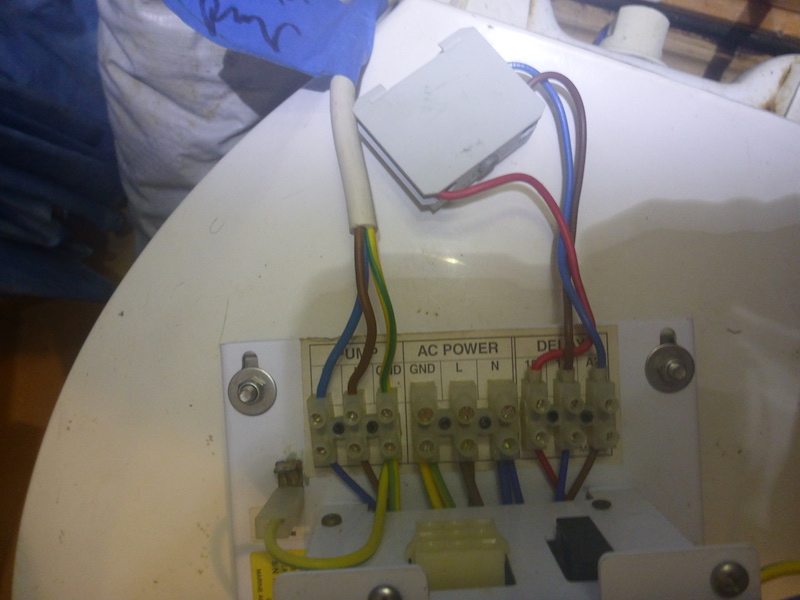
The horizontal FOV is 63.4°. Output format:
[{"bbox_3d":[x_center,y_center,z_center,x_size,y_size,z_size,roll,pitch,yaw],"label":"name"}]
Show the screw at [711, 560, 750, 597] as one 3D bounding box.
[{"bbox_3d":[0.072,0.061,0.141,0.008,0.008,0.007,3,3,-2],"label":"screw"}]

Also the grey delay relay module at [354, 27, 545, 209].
[{"bbox_3d":[0.015,-0.054,0.196,0.045,0.033,0.017,-38,-7,-7],"label":"grey delay relay module"}]

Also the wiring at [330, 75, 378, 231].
[{"bbox_3d":[-0.014,-0.044,0.194,0.009,0.050,0.009,-8,-14,0],"label":"wiring"}]

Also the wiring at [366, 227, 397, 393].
[{"bbox_3d":[-0.005,0.003,0.188,0.008,0.049,0.007,-3,0,0],"label":"wiring"}]

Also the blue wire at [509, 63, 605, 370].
[{"bbox_3d":[0.047,-0.025,0.192,0.026,0.091,0.015,3,-3,0],"label":"blue wire"}]

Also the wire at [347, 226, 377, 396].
[{"bbox_3d":[-0.011,0.003,0.188,0.009,0.049,0.007,1,0,0],"label":"wire"}]

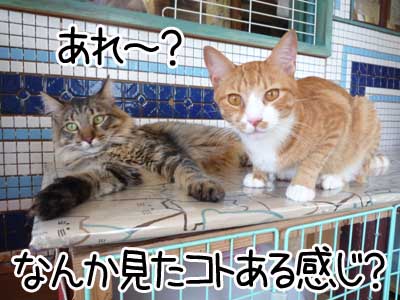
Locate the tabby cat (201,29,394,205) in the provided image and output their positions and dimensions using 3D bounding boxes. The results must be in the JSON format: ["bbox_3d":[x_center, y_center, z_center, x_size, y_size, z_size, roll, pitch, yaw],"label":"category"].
[{"bbox_3d":[0.192,-0.059,0.523,0.352,0.240,0.157,-4,7,-40],"label":"tabby cat"}]

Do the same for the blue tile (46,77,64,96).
[{"bbox_3d":[-0.328,-0.145,0.655,0.040,0.041,0.007,-2,4,-25],"label":"blue tile"}]

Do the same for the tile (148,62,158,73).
[{"bbox_3d":[-0.123,-0.213,0.747,0.023,0.023,0.006,-2,4,-25],"label":"tile"}]

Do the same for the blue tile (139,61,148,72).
[{"bbox_3d":[-0.153,-0.223,0.774,0.025,0.025,0.006,-1,6,-25],"label":"blue tile"}]

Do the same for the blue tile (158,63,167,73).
[{"bbox_3d":[-0.110,-0.235,0.833,0.025,0.025,0.006,-2,6,-25],"label":"blue tile"}]

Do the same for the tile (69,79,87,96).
[{"bbox_3d":[-0.316,-0.160,0.743,0.045,0.045,0.006,-2,6,-25],"label":"tile"}]

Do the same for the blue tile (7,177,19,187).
[{"bbox_3d":[-0.409,0.068,0.631,0.023,0.023,0.006,-2,4,-25],"label":"blue tile"}]

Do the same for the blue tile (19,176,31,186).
[{"bbox_3d":[-0.430,0.076,0.713,0.025,0.025,0.006,-2,6,-25],"label":"blue tile"}]

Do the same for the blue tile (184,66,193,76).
[{"bbox_3d":[-0.034,-0.226,0.830,0.025,0.025,0.006,-1,6,-25],"label":"blue tile"}]

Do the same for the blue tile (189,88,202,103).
[{"bbox_3d":[-0.014,-0.167,0.886,0.045,0.045,0.006,-2,6,-25],"label":"blue tile"}]

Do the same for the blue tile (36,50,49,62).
[{"bbox_3d":[-0.367,-0.217,0.675,0.025,0.025,0.006,-1,6,-25],"label":"blue tile"}]

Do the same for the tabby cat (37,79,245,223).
[{"bbox_3d":[-0.048,-0.031,0.471,0.414,0.183,0.223,-3,7,-35],"label":"tabby cat"}]

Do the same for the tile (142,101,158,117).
[{"bbox_3d":[-0.132,-0.106,0.750,0.040,0.041,0.007,-2,4,-25],"label":"tile"}]

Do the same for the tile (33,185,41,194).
[{"bbox_3d":[-0.390,0.099,0.698,0.025,0.025,0.006,-1,6,-25],"label":"tile"}]

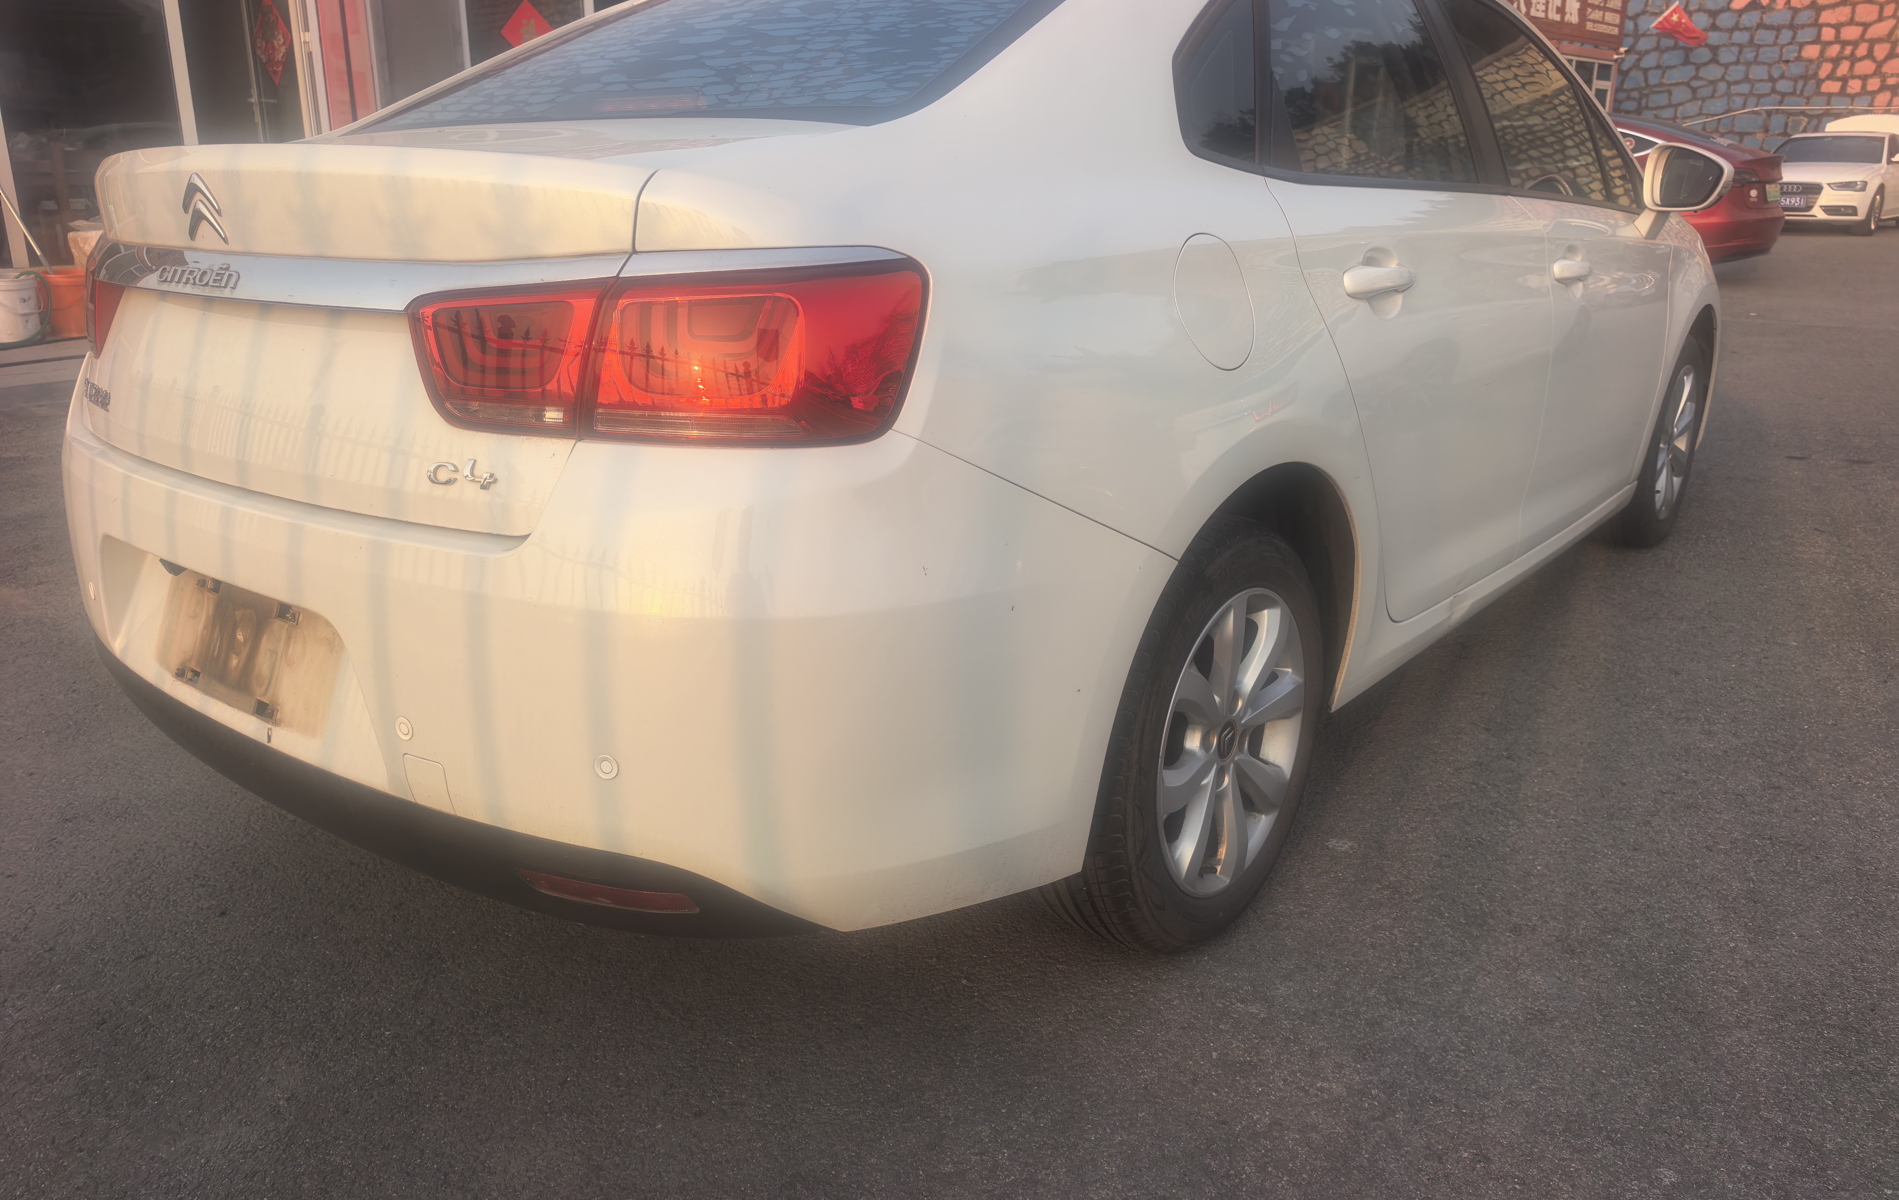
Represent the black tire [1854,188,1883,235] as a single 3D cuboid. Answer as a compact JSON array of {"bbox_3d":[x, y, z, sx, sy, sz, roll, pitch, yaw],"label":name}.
[{"bbox_3d":[12.763,-5.375,18.296,0.650,0.650,0.230,-17,24,-42],"label":"black tire"}]

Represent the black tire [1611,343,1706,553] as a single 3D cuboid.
[{"bbox_3d":[2.054,-0.475,3.924,0.215,0.630,0.630,13,22,38],"label":"black tire"}]

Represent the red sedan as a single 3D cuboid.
[{"bbox_3d":[5.530,-3.950,12.850,4.690,1.440,1.850,18,25,42],"label":"red sedan"}]

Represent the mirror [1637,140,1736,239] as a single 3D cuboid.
[{"bbox_3d":[1.707,-0.946,3.059,0.200,0.210,0.150,13,22,38],"label":"mirror"}]

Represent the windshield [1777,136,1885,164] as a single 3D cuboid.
[{"bbox_3d":[12.781,-6.519,19.113,1.380,0.180,0.860,16,51,43],"label":"windshield"}]

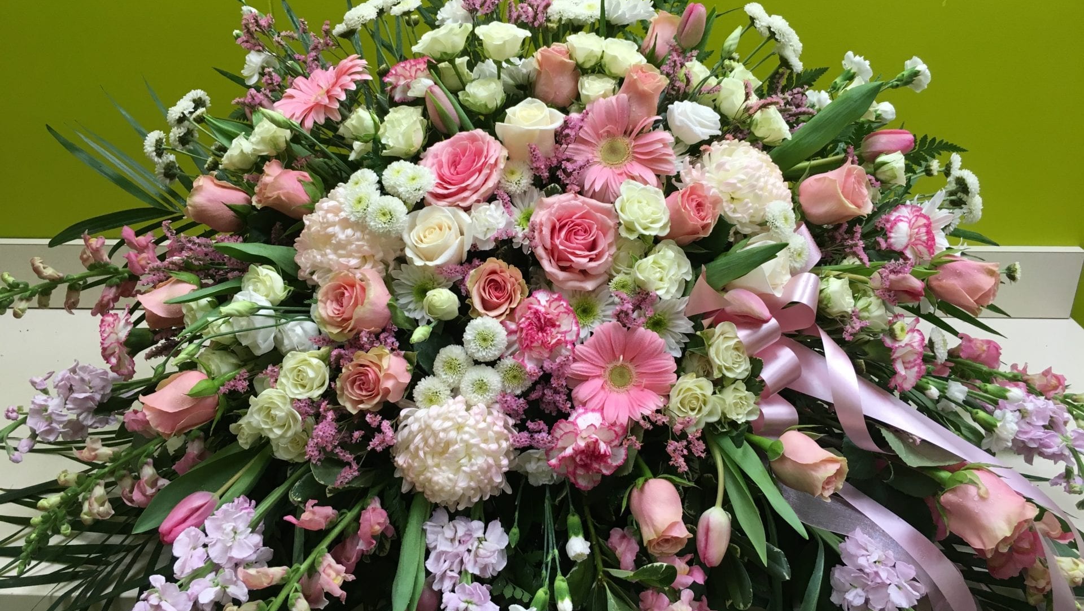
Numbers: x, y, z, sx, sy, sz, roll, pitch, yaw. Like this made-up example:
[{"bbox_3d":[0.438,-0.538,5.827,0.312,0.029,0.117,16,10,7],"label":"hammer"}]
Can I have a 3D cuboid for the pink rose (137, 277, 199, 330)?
[{"bbox_3d":[-0.374,-0.001,0.910,0.059,0.051,0.051,-10,0,-25],"label":"pink rose"}]

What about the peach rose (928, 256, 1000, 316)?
[{"bbox_3d":[0.391,-0.018,0.842,0.058,0.048,0.048,16,0,21],"label":"peach rose"}]

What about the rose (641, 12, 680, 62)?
[{"bbox_3d":[0.127,-0.283,0.957,0.042,0.054,0.042,21,15,0],"label":"rose"}]

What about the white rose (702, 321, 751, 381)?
[{"bbox_3d":[0.166,0.041,0.820,0.048,0.048,0.038,0,-3,-16],"label":"white rose"}]

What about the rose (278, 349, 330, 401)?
[{"bbox_3d":[-0.207,0.060,0.790,0.043,0.043,0.035,-4,-5,-9],"label":"rose"}]

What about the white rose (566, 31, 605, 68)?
[{"bbox_3d":[0.044,-0.259,0.920,0.041,0.036,0.039,3,30,2],"label":"white rose"}]

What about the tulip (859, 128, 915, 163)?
[{"bbox_3d":[0.357,-0.165,0.940,0.056,0.035,0.035,-10,0,18],"label":"tulip"}]

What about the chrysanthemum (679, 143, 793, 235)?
[{"bbox_3d":[0.190,-0.116,0.885,0.103,0.092,0.080,-6,-20,-12],"label":"chrysanthemum"}]

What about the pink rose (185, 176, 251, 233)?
[{"bbox_3d":[-0.321,-0.100,0.900,0.062,0.049,0.049,17,0,-25],"label":"pink rose"}]

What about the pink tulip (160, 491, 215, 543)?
[{"bbox_3d":[-0.316,0.189,0.810,0.058,0.028,0.028,-39,0,-6],"label":"pink tulip"}]

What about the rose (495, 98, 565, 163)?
[{"bbox_3d":[-0.012,-0.169,0.880,0.067,0.056,0.067,1,38,0],"label":"rose"}]

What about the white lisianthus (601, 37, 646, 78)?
[{"bbox_3d":[0.083,-0.247,0.915,0.045,0.037,0.045,10,33,0],"label":"white lisianthus"}]

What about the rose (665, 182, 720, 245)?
[{"bbox_3d":[0.136,-0.083,0.820,0.046,0.053,0.052,-16,2,-32],"label":"rose"}]

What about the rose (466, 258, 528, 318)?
[{"bbox_3d":[-0.040,-0.015,0.811,0.055,0.055,0.047,-1,-9,0],"label":"rose"}]

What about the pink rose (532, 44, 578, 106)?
[{"bbox_3d":[0.015,-0.235,0.930,0.049,0.062,0.049,0,28,0],"label":"pink rose"}]

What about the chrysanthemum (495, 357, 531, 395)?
[{"bbox_3d":[-0.025,0.060,0.775,0.032,0.032,0.020,-4,-7,-8],"label":"chrysanthemum"}]

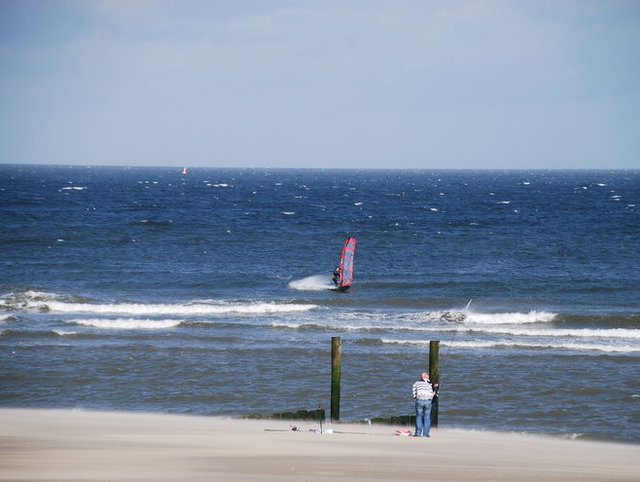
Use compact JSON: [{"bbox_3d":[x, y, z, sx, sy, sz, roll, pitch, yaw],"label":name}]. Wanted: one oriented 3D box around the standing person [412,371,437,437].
[{"bbox_3d":[2.810,4.376,104.500,0.540,1.750,0.450,1,1,30],"label":"standing person"}]

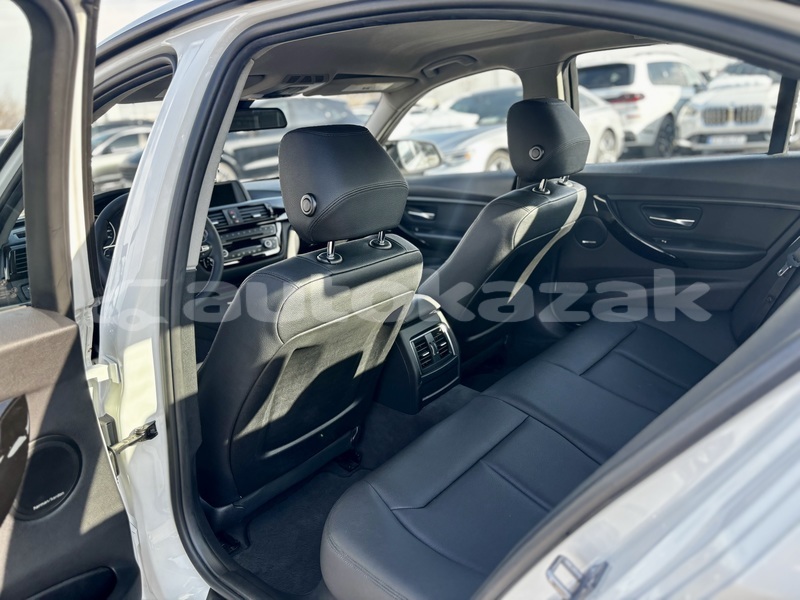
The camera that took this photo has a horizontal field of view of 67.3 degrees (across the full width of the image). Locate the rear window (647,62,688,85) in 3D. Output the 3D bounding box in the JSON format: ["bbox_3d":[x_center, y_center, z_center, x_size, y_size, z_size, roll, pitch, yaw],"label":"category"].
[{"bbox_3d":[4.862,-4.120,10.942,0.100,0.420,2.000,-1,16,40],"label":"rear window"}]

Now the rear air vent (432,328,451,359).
[{"bbox_3d":[0.102,0.111,1.535,0.022,0.066,0.046,-15,5,45],"label":"rear air vent"}]

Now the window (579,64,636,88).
[{"bbox_3d":[3.435,-3.876,10.506,1.280,0.400,0.120,9,7,38],"label":"window"}]

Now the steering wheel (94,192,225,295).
[{"bbox_3d":[-0.705,-0.149,1.774,0.370,0.370,0.100,-24,0,-43],"label":"steering wheel"}]

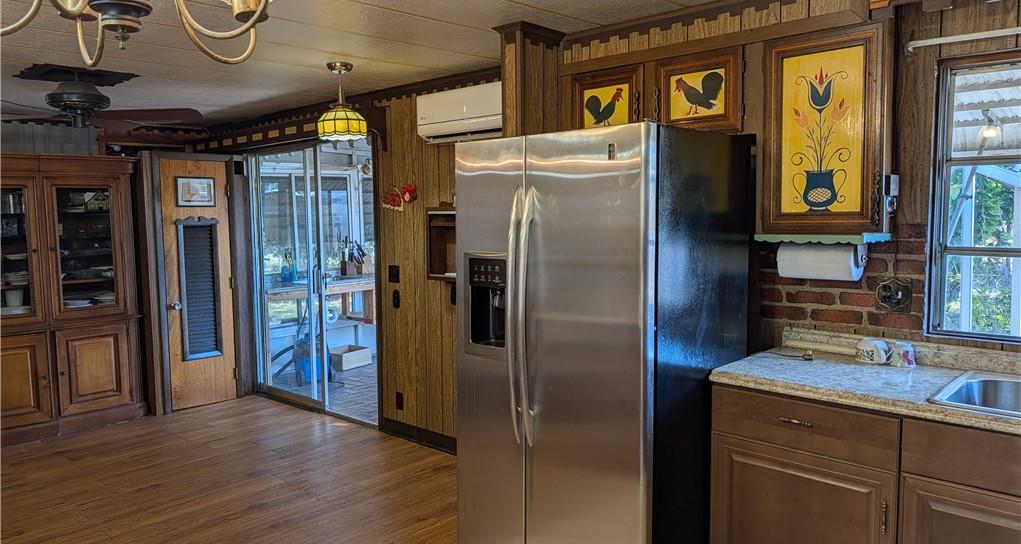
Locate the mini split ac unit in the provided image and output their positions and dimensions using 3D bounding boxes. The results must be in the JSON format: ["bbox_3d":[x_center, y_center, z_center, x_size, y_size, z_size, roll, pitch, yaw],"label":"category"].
[{"bbox_3d":[-0.178,-0.873,3.945,0.810,0.281,0.205,4,6,42],"label":"mini split ac unit"}]

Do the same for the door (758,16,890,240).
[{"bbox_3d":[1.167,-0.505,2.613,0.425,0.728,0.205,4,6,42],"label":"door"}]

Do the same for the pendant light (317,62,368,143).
[{"bbox_3d":[-0.929,-0.926,3.868,0.264,0.405,0.264,0,4,0],"label":"pendant light"}]

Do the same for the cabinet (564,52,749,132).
[{"bbox_3d":[0.659,-0.735,3.124,0.895,0.340,0.295,4,6,42],"label":"cabinet"}]

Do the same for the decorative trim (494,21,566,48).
[{"bbox_3d":[0.087,-1.050,3.237,0.180,0.088,0.325,4,6,42],"label":"decorative trim"}]

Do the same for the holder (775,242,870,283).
[{"bbox_3d":[1.166,-0.055,2.661,0.310,0.152,0.140,4,6,42],"label":"holder"}]

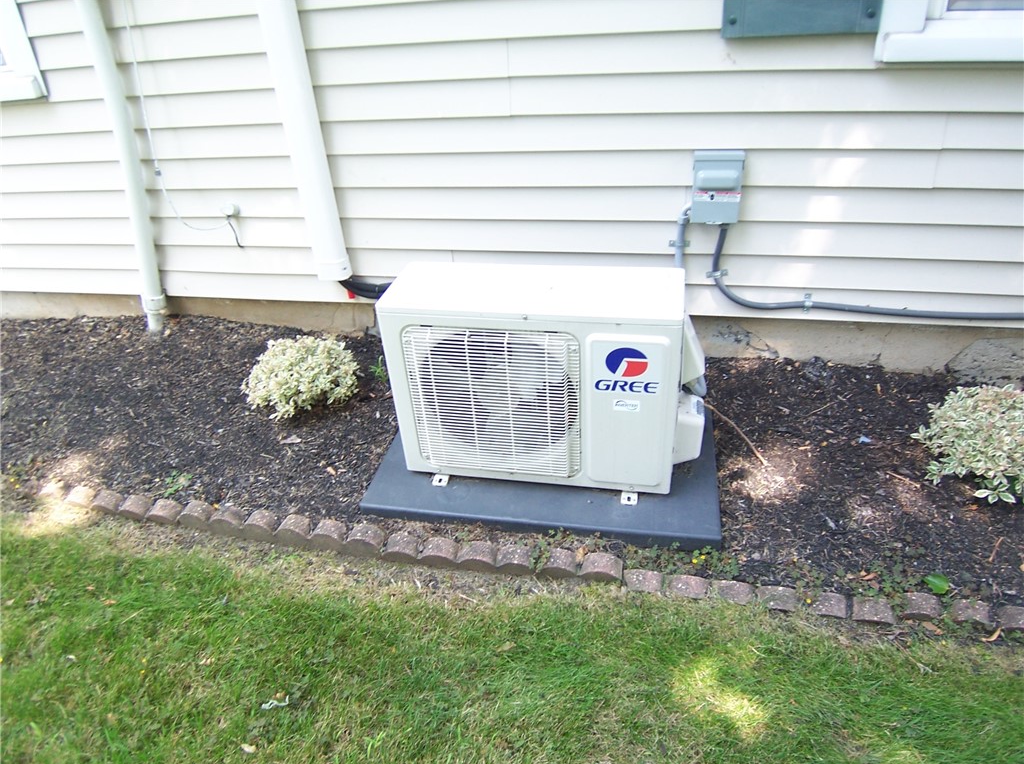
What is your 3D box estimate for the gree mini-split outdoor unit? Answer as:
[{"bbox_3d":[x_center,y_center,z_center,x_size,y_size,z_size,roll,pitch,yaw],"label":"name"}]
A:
[{"bbox_3d":[0.094,-0.007,1.781,0.773,0.527,0.283,4,35,13],"label":"gree mini-split outdoor unit"}]

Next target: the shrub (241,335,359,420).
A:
[{"bbox_3d":[-0.693,-0.030,2.210,0.382,0.220,0.353,4,35,13],"label":"shrub"}]

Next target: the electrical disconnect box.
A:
[{"bbox_3d":[0.569,-0.543,1.881,0.130,0.194,0.076,4,35,13],"label":"electrical disconnect box"}]

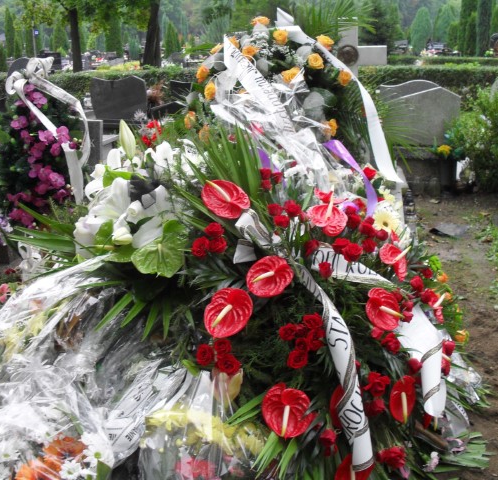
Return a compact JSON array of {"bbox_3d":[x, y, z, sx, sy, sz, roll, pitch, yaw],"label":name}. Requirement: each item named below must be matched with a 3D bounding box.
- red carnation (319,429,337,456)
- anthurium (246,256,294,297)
[{"bbox_3d":[0.211,0.538,1.720,0.050,0.070,0.050,-1,-6,-3],"label":"red carnation"},{"bbox_3d":[0.062,0.108,1.915,0.138,0.122,0.055,2,-20,7],"label":"anthurium"}]

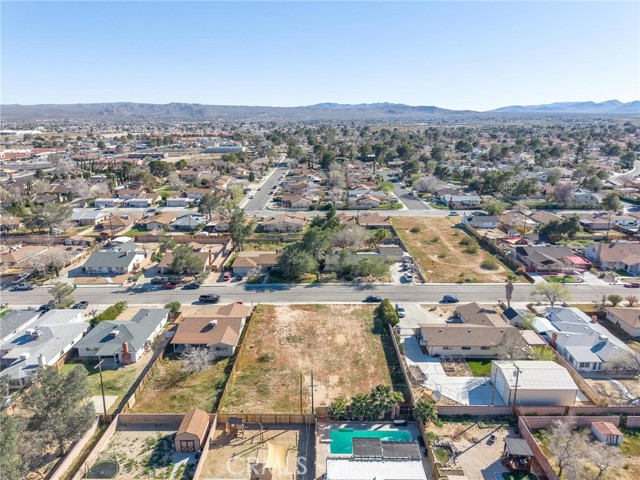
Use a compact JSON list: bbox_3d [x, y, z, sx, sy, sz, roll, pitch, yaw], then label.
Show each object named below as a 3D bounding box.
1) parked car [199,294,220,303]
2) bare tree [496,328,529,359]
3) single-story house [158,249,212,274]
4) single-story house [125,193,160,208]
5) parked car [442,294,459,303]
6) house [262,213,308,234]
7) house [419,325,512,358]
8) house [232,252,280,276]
[{"bbox_3d":[-30.185,15.704,121.441,5.050,1.850,2.000,0,15,0],"label":"parked car"},{"bbox_3d":[39.428,21.660,91.439,6.200,6.400,6.200,0,15,0],"label":"bare tree"},{"bbox_3d":[-44.534,6.457,149.088,15.100,4.900,15.500,0,15,0],"label":"single-story house"},{"bbox_3d":[-96.470,-21.910,243.320,14.950,4.230,16.710,0,16,0],"label":"single-story house"},{"bbox_3d":[36.545,16.602,124.100,4.350,1.540,1.800,0,16,0],"label":"parked car"},{"bbox_3d":[-16.389,-8.507,203.444,20.500,4.700,17.500,0,15,0],"label":"house"},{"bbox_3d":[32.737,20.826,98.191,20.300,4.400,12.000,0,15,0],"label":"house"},{"bbox_3d":[-19.280,6.690,145.690,16.290,4.230,15.980,0,16,0],"label":"house"}]

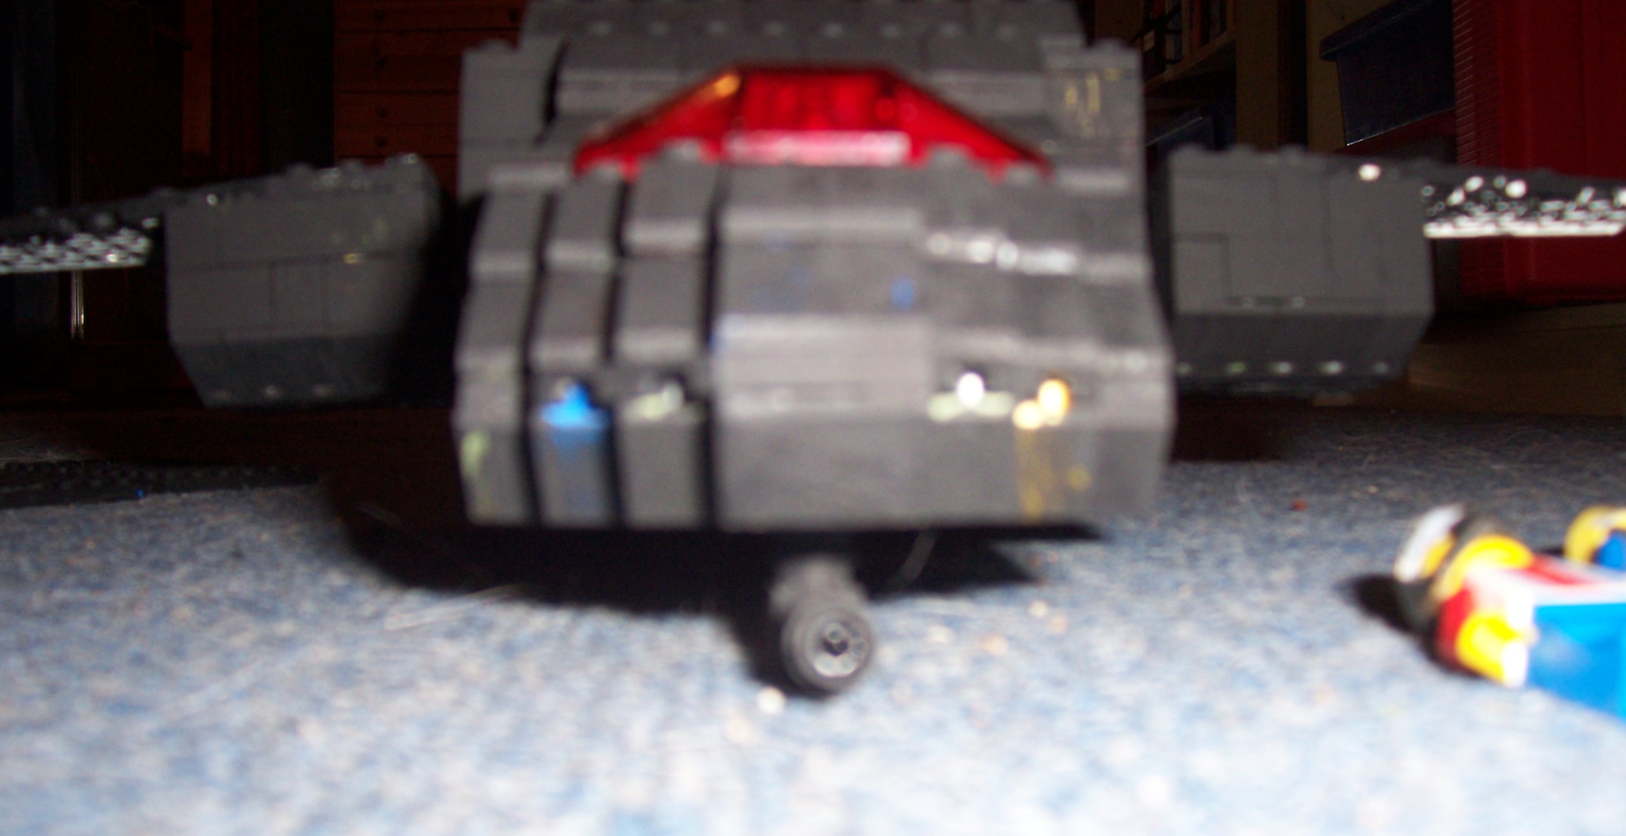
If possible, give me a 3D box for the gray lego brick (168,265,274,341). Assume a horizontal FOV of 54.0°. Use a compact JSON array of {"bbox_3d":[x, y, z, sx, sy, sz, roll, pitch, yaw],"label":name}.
[{"bbox_3d":[-0.091,-0.018,0.253,0.016,0.011,0.012,-3,-3,-1],"label":"gray lego brick"}]

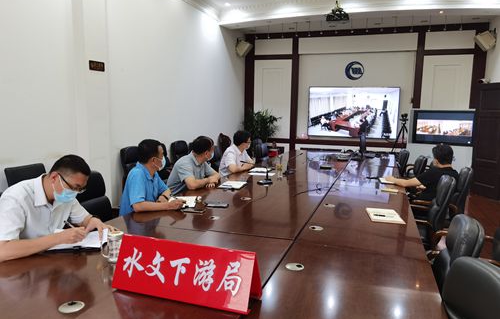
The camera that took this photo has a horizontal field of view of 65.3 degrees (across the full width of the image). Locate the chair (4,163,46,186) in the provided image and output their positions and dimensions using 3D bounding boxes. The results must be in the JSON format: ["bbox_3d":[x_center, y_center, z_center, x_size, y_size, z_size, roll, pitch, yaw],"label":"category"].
[{"bbox_3d":[-1.480,0.563,2.847,0.650,1.030,0.580,3,7,18],"label":"chair"}]

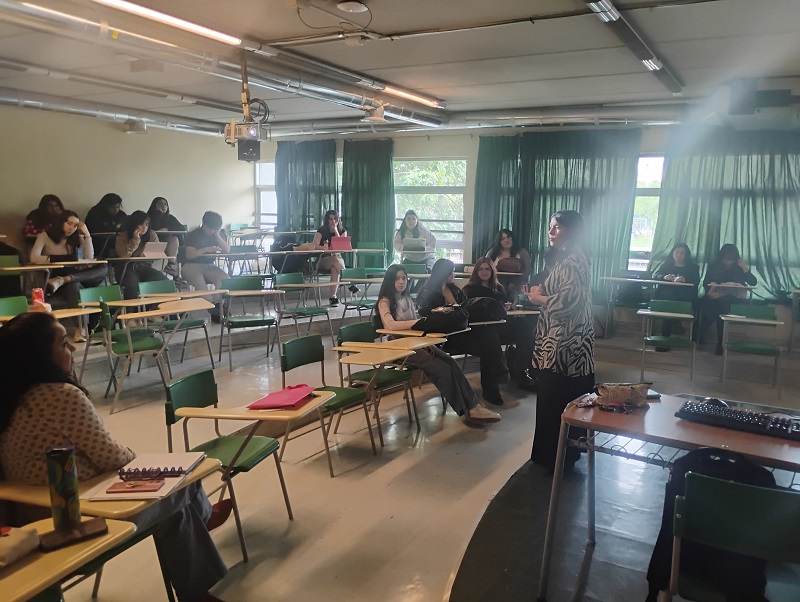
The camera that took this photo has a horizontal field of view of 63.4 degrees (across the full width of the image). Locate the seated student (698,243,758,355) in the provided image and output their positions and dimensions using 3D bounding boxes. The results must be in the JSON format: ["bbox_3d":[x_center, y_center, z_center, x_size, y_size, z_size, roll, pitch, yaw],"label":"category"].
[{"bbox_3d":[3.932,-0.074,7.779,0.600,1.230,0.780,5,9,25],"label":"seated student"}]

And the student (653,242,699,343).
[{"bbox_3d":[3.226,-0.067,7.585,0.550,1.210,0.800,6,10,30],"label":"student"}]

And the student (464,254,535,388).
[{"bbox_3d":[0.961,0.197,6.320,0.550,1.230,0.750,-5,11,-38],"label":"student"}]

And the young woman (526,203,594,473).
[{"bbox_3d":[0.961,0.252,3.953,0.400,1.580,0.480,0,8,-7],"label":"young woman"}]

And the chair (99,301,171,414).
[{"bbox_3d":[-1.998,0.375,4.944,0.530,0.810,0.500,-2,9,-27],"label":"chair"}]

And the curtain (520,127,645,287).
[{"bbox_3d":[2.468,-1.258,9.166,1.664,2.219,0.160,6,10,30],"label":"curtain"}]

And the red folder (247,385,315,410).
[{"bbox_3d":[-0.596,0.505,3.429,0.240,0.035,0.360,4,9,13],"label":"red folder"}]

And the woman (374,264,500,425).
[{"bbox_3d":[0.250,0.347,5.291,0.980,1.250,0.520,6,9,31],"label":"woman"}]

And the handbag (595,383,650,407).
[{"bbox_3d":[0.918,0.388,2.670,0.225,0.100,0.090,1,8,-5],"label":"handbag"}]

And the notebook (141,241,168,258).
[{"bbox_3d":[-2.824,-0.599,7.484,0.270,0.185,0.180,-3,10,-30],"label":"notebook"}]

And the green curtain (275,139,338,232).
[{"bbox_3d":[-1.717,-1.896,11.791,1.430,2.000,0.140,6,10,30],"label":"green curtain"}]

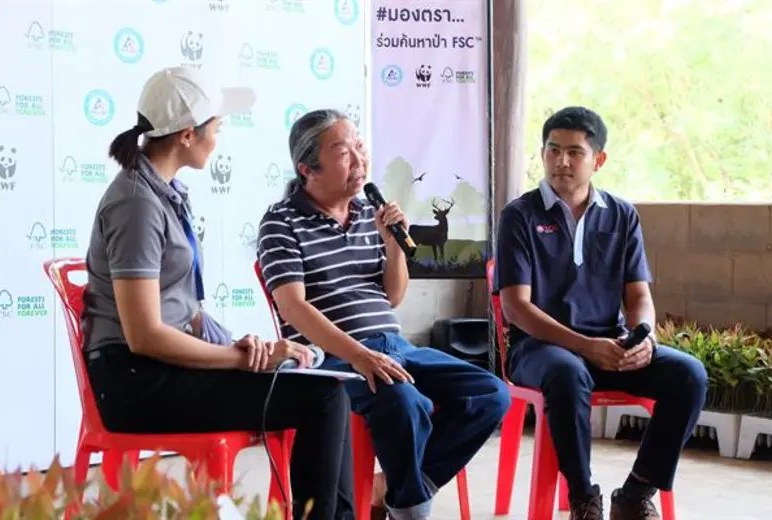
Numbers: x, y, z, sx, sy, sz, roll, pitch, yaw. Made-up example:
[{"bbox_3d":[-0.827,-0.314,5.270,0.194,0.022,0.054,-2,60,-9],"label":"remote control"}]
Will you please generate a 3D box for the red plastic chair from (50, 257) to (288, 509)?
[{"bbox_3d":[-0.505,0.381,3.860,0.480,0.790,0.420,0,1,18],"label":"red plastic chair"}]

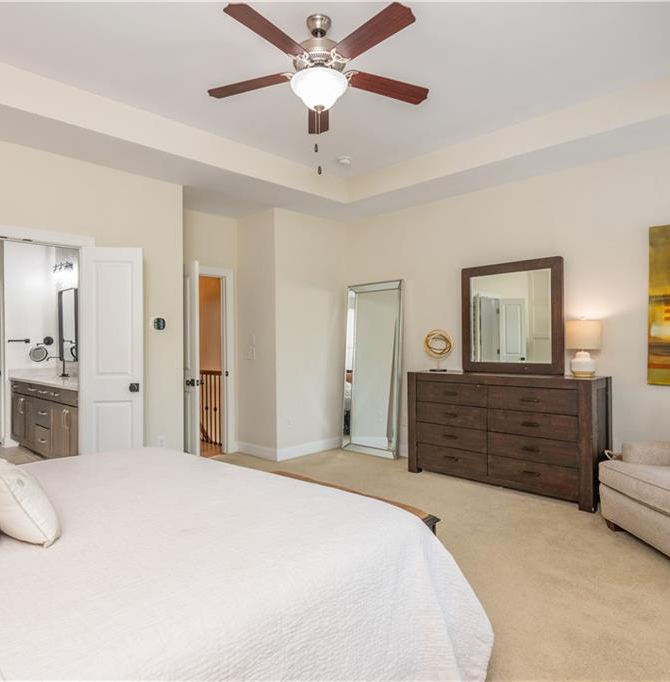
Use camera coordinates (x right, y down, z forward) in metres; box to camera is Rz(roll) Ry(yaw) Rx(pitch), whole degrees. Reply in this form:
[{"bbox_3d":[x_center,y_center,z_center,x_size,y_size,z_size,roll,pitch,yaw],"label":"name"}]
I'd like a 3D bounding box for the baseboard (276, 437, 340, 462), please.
[{"bbox_3d":[-0.242,1.215,5.542,0.020,0.150,1.080,-1,0,44],"label":"baseboard"}]

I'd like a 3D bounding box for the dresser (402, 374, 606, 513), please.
[{"bbox_3d":[1.482,0.783,4.311,1.645,0.977,0.497,-1,0,44],"label":"dresser"}]

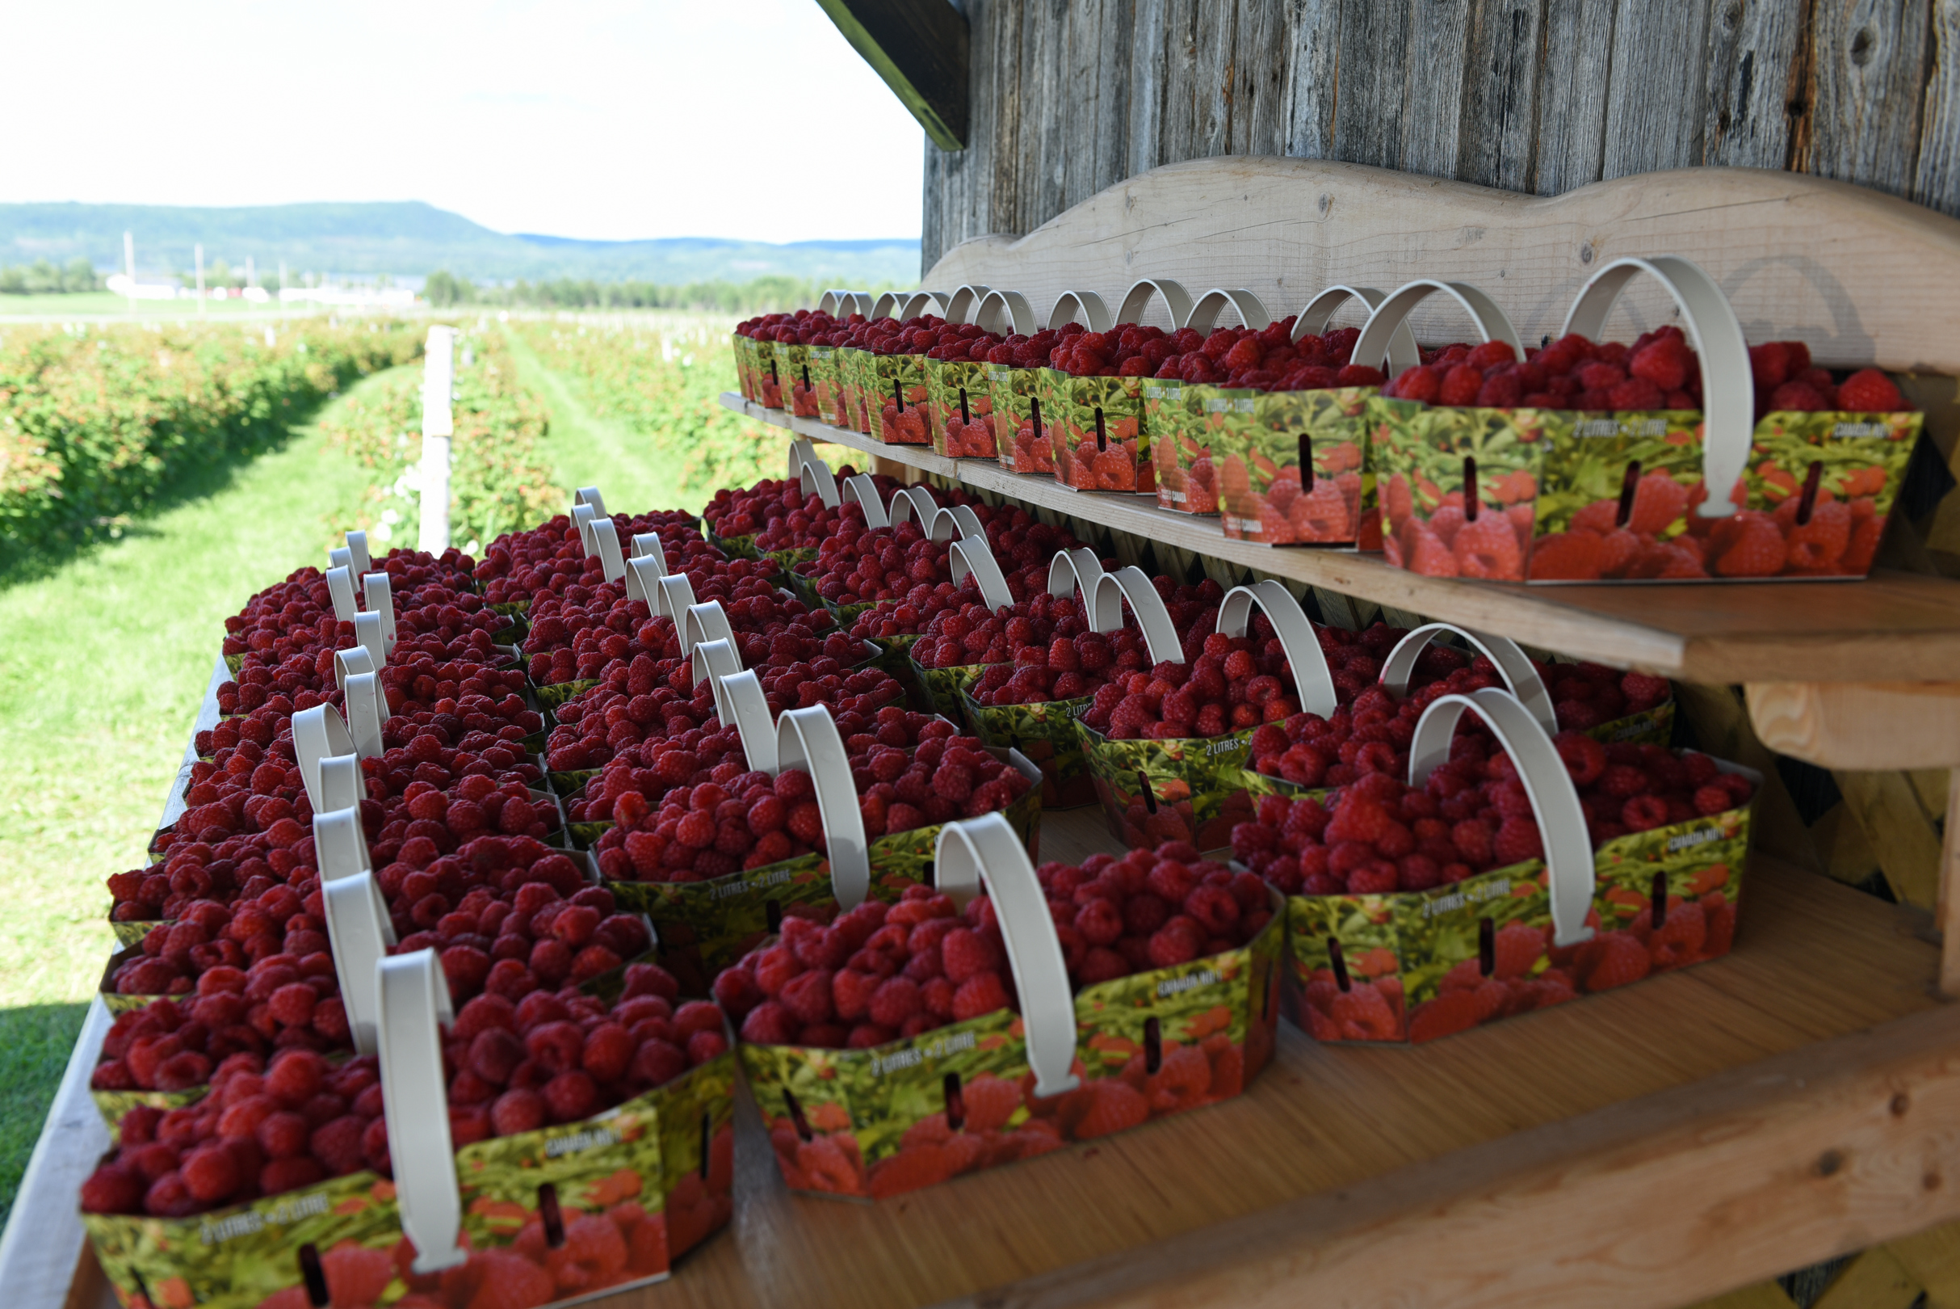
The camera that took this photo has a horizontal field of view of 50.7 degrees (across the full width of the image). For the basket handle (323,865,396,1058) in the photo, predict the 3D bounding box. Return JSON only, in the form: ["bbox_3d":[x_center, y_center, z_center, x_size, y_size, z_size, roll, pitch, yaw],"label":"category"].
[{"bbox_3d":[-0.292,0.160,0.990,0.022,0.106,0.141,-12,13,-14],"label":"basket handle"}]

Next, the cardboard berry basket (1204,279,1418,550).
[{"bbox_3d":[0.245,-0.140,1.112,0.263,0.151,0.126,-3,10,-27],"label":"cardboard berry basket"}]

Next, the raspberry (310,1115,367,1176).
[{"bbox_3d":[-0.248,0.190,0.800,0.021,0.024,0.023,-11,12,-13],"label":"raspberry"}]

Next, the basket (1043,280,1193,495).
[{"bbox_3d":[0.174,-0.188,1.453,0.256,0.135,0.139,-2,9,-16],"label":"basket"}]

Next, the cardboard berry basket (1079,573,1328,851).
[{"bbox_3d":[0.192,0.027,1.316,0.256,0.143,0.139,-11,12,-13],"label":"cardboard berry basket"}]

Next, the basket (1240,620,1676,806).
[{"bbox_3d":[0.295,0.051,1.251,0.263,0.151,0.126,-10,10,-6],"label":"basket"}]

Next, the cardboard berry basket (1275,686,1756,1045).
[{"bbox_3d":[0.271,0.090,1.061,0.263,0.151,0.126,-11,11,-15],"label":"cardboard berry basket"}]

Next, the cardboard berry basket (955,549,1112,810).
[{"bbox_3d":[0.117,0.011,1.450,0.256,0.140,0.139,-11,12,-12],"label":"cardboard berry basket"}]

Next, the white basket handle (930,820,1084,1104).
[{"bbox_3d":[0.011,0.126,0.934,0.022,0.107,0.141,-12,13,-15],"label":"white basket handle"}]

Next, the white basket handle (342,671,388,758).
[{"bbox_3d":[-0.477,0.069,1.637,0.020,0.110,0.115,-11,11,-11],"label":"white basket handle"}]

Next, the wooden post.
[{"bbox_3d":[-1.981,-0.658,7.500,0.105,1.100,0.105,1,10,-15],"label":"wooden post"}]

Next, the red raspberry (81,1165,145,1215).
[{"bbox_3d":[-0.336,0.207,0.801,0.024,0.019,0.022,-11,12,-13],"label":"red raspberry"}]

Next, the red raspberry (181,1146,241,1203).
[{"bbox_3d":[-0.306,0.206,0.822,0.025,0.022,0.024,-2,11,-21],"label":"red raspberry"}]

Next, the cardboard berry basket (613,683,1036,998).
[{"bbox_3d":[-0.091,0.099,1.191,0.256,0.138,0.139,-12,13,-16],"label":"cardboard berry basket"}]

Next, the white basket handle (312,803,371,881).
[{"bbox_3d":[-0.338,0.138,1.119,0.022,0.108,0.141,-12,13,-15],"label":"white basket handle"}]

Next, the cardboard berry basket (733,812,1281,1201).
[{"bbox_3d":[0.013,0.145,0.977,0.263,0.151,0.126,-11,11,-15],"label":"cardboard berry basket"}]

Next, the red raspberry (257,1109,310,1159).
[{"bbox_3d":[-0.279,0.192,0.829,0.022,0.021,0.022,-2,11,-19],"label":"red raspberry"}]

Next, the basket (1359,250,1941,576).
[{"bbox_3d":[0.313,-0.111,0.964,0.256,0.143,0.139,-1,9,-12],"label":"basket"}]

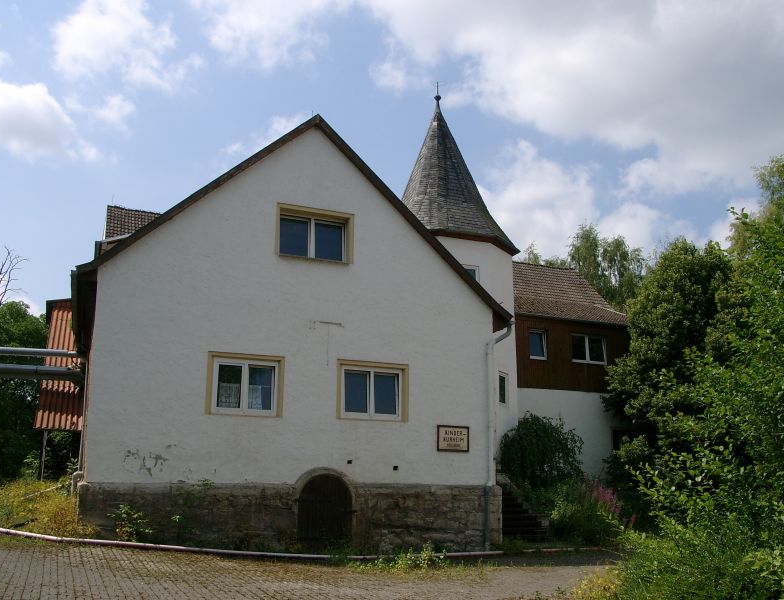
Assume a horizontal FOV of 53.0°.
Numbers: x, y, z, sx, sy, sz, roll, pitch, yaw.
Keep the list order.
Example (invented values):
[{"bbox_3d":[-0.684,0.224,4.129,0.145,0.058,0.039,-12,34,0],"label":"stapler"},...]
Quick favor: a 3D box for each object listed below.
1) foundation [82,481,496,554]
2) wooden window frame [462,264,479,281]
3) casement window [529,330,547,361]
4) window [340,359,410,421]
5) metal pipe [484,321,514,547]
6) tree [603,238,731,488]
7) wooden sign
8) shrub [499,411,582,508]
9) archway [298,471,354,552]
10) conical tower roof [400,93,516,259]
[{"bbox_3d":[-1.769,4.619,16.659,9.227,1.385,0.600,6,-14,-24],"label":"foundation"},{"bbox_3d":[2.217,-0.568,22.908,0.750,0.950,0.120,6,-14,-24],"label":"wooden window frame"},{"bbox_3d":[5.050,1.562,27.287,0.710,1.040,0.130,6,-14,-23],"label":"casement window"},{"bbox_3d":[-0.427,2.049,17.595,1.734,1.299,0.170,6,-14,-24],"label":"window"},{"bbox_3d":[2.680,3.181,19.338,0.900,5.600,0.250,6,-14,-23],"label":"metal pipe"},{"bbox_3d":[7.859,2.079,22.487,3.700,7.962,3.700,6,-14,-24],"label":"tree"},{"bbox_3d":[1.438,3.211,18.131,0.825,0.585,0.050,6,-14,-24],"label":"wooden sign"},{"bbox_3d":[4.341,4.691,22.969,2.300,2.750,2.100,0,-13,0],"label":"shrub"},{"bbox_3d":[-1.511,4.661,17.372,1.350,1.700,0.350,6,-14,-23],"label":"archway"},{"bbox_3d":[1.528,-4.068,25.560,4.591,5.467,4.591,6,-14,-24],"label":"conical tower roof"}]

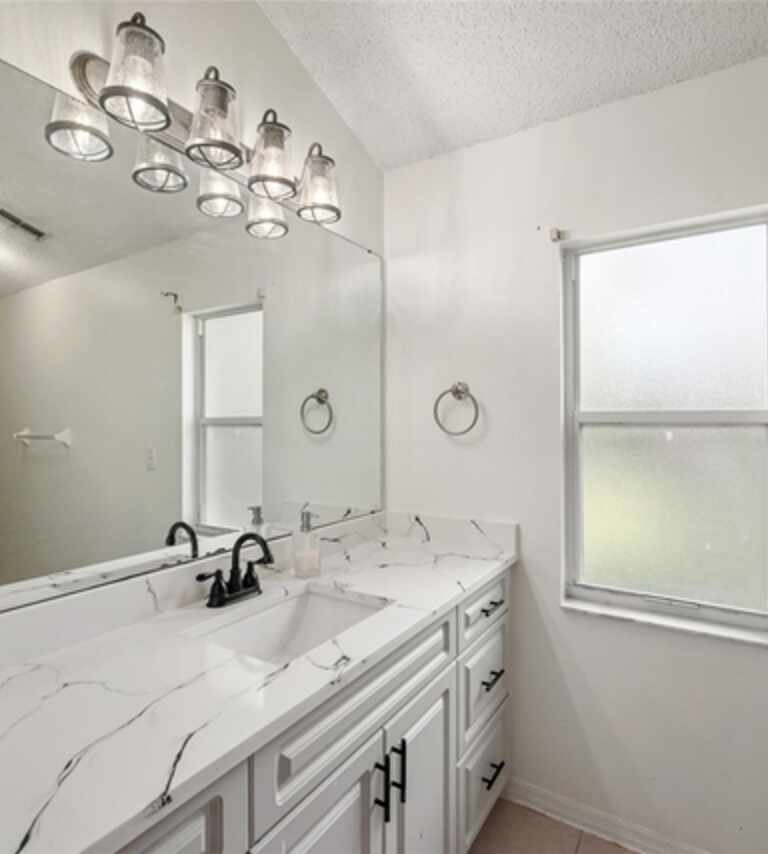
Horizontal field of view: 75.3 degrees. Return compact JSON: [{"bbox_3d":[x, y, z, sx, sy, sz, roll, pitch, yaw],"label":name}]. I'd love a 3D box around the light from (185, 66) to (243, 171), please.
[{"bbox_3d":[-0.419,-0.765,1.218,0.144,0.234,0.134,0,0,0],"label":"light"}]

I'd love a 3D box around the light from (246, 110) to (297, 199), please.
[{"bbox_3d":[-0.311,-0.765,1.384,0.144,0.234,0.134,0,0,0],"label":"light"}]

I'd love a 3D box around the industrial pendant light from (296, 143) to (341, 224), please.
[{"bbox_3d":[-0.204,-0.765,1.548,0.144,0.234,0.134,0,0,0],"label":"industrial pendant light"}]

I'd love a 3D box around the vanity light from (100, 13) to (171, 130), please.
[{"bbox_3d":[-0.528,-0.765,1.050,0.144,0.234,0.134,0,0,33],"label":"vanity light"}]

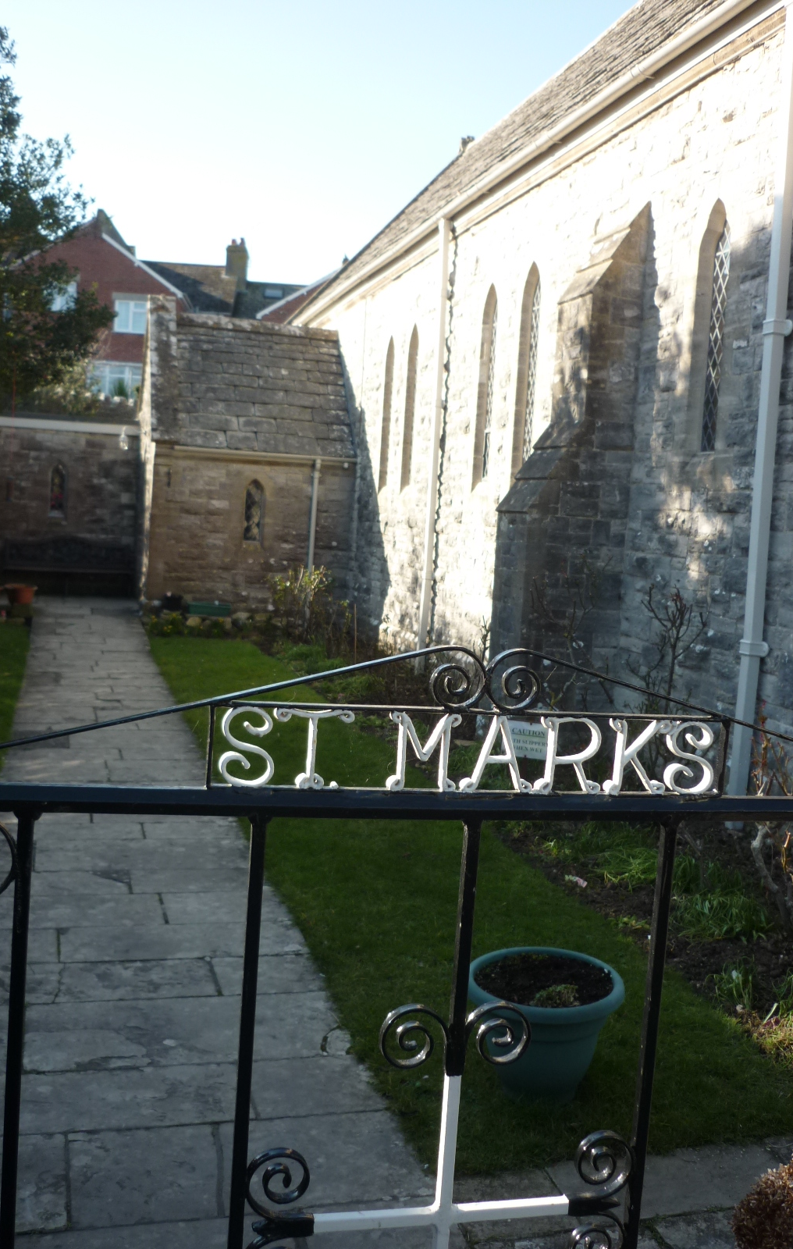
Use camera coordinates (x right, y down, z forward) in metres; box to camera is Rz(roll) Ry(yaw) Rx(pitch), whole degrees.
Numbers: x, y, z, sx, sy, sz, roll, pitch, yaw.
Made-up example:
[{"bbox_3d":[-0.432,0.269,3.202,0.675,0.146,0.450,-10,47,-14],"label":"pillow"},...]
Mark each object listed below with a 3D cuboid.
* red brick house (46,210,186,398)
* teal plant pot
[{"bbox_3d":[-11.507,-11.529,47.154,6.630,7.490,8.000,3,6,-6],"label":"red brick house"},{"bbox_3d":[0.404,1.115,3.301,0.425,0.310,0.425,2,6,-16],"label":"teal plant pot"}]

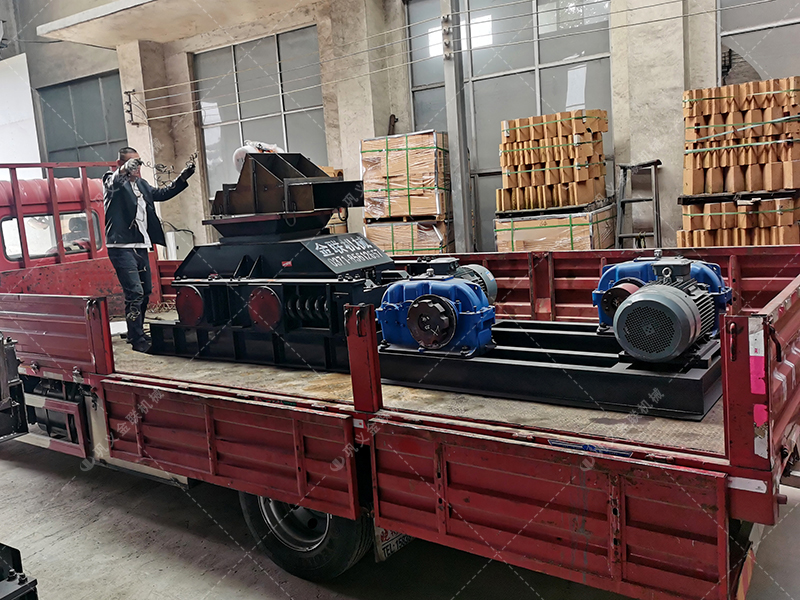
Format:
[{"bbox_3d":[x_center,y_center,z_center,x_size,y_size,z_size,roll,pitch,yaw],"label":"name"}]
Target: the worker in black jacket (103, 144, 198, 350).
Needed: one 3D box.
[{"bbox_3d":[-2.187,-0.470,5.222,0.660,1.720,0.620,-2,7,17],"label":"worker in black jacket"}]

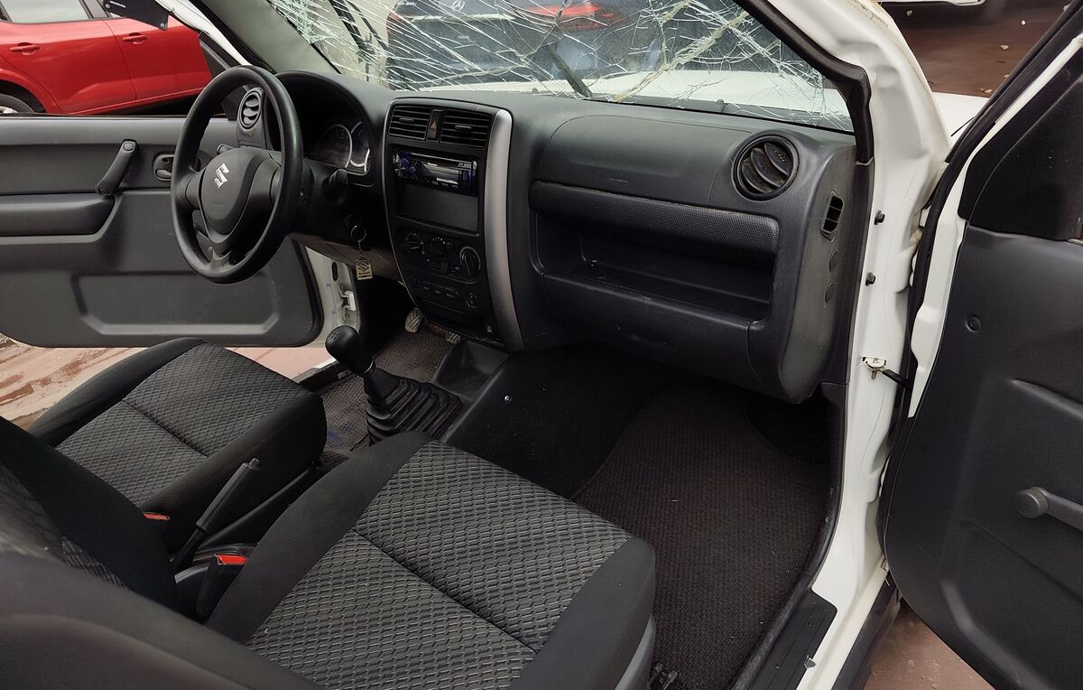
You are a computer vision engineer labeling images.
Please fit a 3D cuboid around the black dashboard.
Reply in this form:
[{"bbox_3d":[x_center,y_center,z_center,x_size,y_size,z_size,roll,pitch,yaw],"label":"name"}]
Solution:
[{"bbox_3d":[-0.098,-0.244,1.206,1.220,0.410,0.320,18,36,35],"label":"black dashboard"}]

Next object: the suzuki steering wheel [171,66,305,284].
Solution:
[{"bbox_3d":[-0.511,-0.286,1.244,0.370,0.370,0.090,18,10,35],"label":"suzuki steering wheel"}]

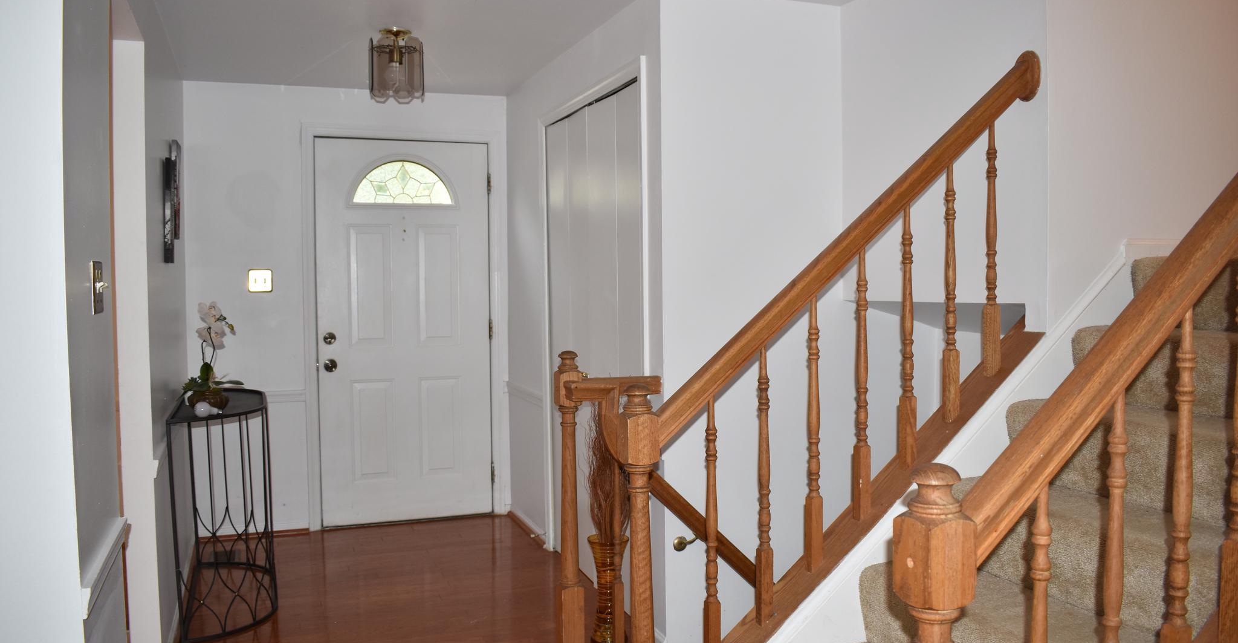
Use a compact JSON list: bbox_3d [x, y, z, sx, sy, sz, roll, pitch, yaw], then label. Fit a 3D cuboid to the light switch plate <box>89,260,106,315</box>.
[{"bbox_3d":[-1.124,-0.073,2.005,0.012,0.116,0.120,-1,3,-21],"label":"light switch plate"}]

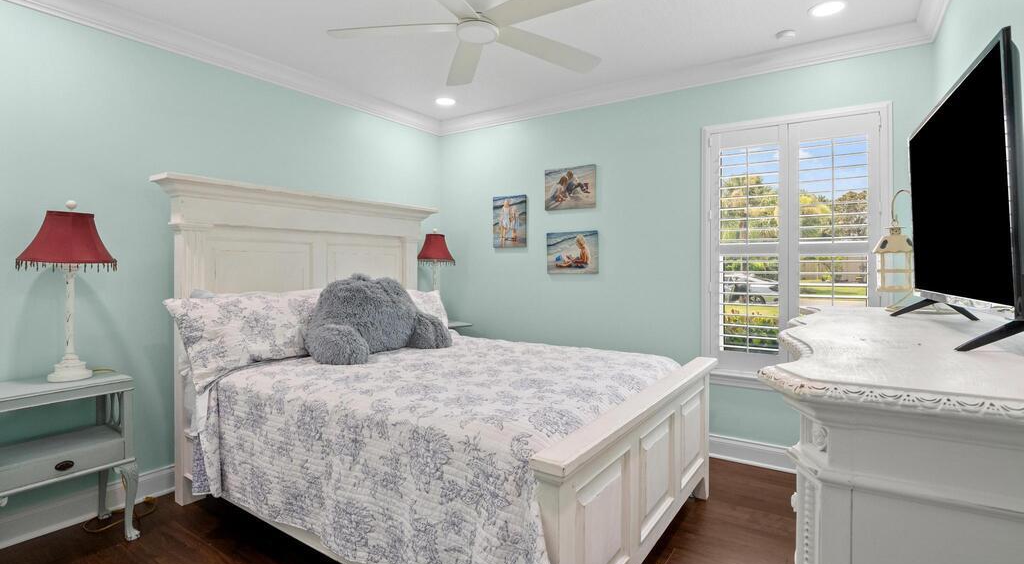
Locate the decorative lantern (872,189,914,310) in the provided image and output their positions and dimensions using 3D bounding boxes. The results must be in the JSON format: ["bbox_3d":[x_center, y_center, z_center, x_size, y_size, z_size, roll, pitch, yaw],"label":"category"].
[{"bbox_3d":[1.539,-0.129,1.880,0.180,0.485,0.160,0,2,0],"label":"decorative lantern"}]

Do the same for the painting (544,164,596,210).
[{"bbox_3d":[0.427,-0.689,3.489,0.410,0.308,0.028,2,3,34],"label":"painting"}]

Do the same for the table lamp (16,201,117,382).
[{"bbox_3d":[-1.911,0.037,2.044,0.310,0.765,0.310,2,3,34],"label":"table lamp"}]

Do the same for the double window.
[{"bbox_3d":[1.573,-0.175,2.743,0.892,1.527,0.070,2,3,34],"label":"double window"}]

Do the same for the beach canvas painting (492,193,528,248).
[{"bbox_3d":[-0.017,-0.480,3.800,0.317,0.410,0.028,2,3,34],"label":"beach canvas painting"}]

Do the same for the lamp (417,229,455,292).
[{"bbox_3d":[-0.632,-0.051,3.934,0.310,0.770,0.310,0,2,0],"label":"lamp"}]

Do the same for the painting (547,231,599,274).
[{"bbox_3d":[0.445,-0.215,3.500,0.410,0.308,0.028,2,3,34],"label":"painting"}]

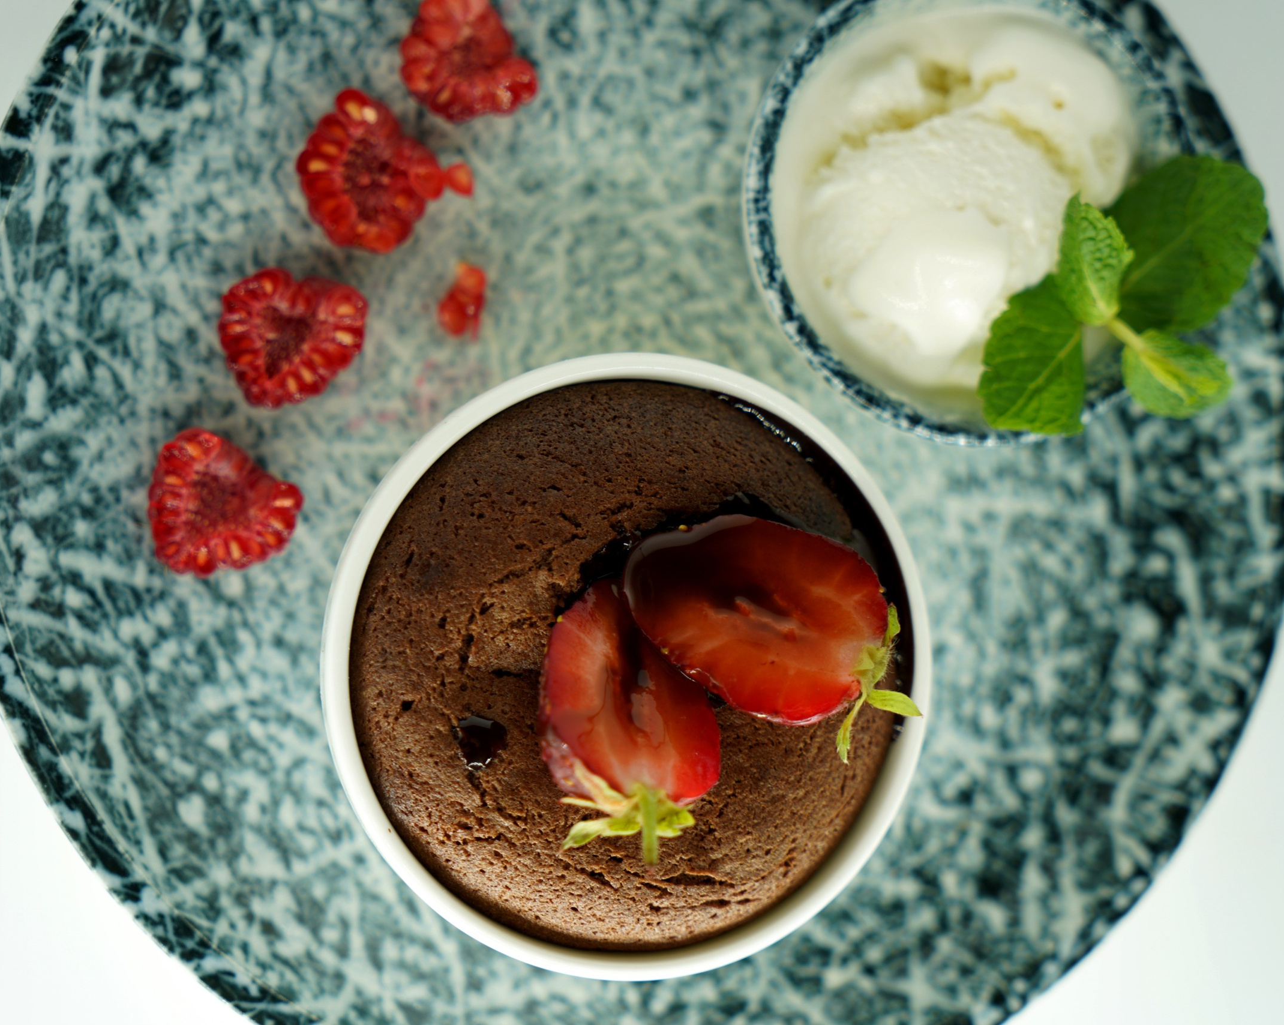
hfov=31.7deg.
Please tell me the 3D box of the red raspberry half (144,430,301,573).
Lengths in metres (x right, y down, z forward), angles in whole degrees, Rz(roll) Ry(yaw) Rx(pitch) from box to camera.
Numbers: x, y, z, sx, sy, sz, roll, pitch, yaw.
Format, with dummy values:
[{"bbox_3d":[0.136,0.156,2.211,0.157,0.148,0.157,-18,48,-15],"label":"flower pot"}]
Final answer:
[{"bbox_3d":[-0.064,-0.002,0.346,0.024,0.013,0.022,0,88,-14],"label":"red raspberry half"}]

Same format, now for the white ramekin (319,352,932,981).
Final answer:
[{"bbox_3d":[-0.006,0.022,0.343,0.089,0.044,0.089,0,88,-14],"label":"white ramekin"}]

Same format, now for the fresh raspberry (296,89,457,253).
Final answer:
[{"bbox_3d":[-0.042,-0.053,0.353,0.025,0.013,0.025,0,88,-14],"label":"fresh raspberry"}]

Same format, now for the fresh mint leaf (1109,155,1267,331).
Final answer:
[{"bbox_3d":[0.082,-0.040,0.340,0.024,0.008,0.030,46,79,-9],"label":"fresh mint leaf"}]

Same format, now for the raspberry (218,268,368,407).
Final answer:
[{"bbox_3d":[-0.054,-0.027,0.349,0.024,0.013,0.021,0,88,-14],"label":"raspberry"}]

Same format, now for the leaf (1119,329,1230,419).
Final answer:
[{"bbox_3d":[0.079,-0.020,0.334,0.018,0.007,0.013,37,80,-10],"label":"leaf"}]

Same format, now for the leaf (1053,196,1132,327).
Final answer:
[{"bbox_3d":[0.065,-0.036,0.326,0.011,0.011,0.020,-12,91,-14],"label":"leaf"}]

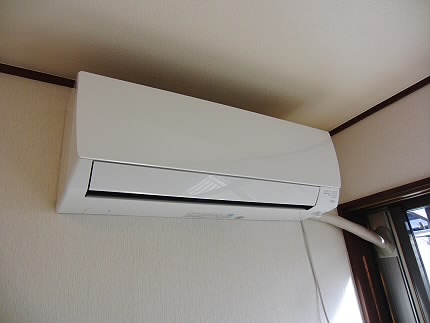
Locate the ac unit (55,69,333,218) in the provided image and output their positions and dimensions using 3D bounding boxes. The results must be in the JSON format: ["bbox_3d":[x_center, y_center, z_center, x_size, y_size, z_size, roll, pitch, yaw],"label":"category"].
[{"bbox_3d":[0.024,0.009,0.833,0.790,0.250,0.191,8,-26,-32],"label":"ac unit"}]

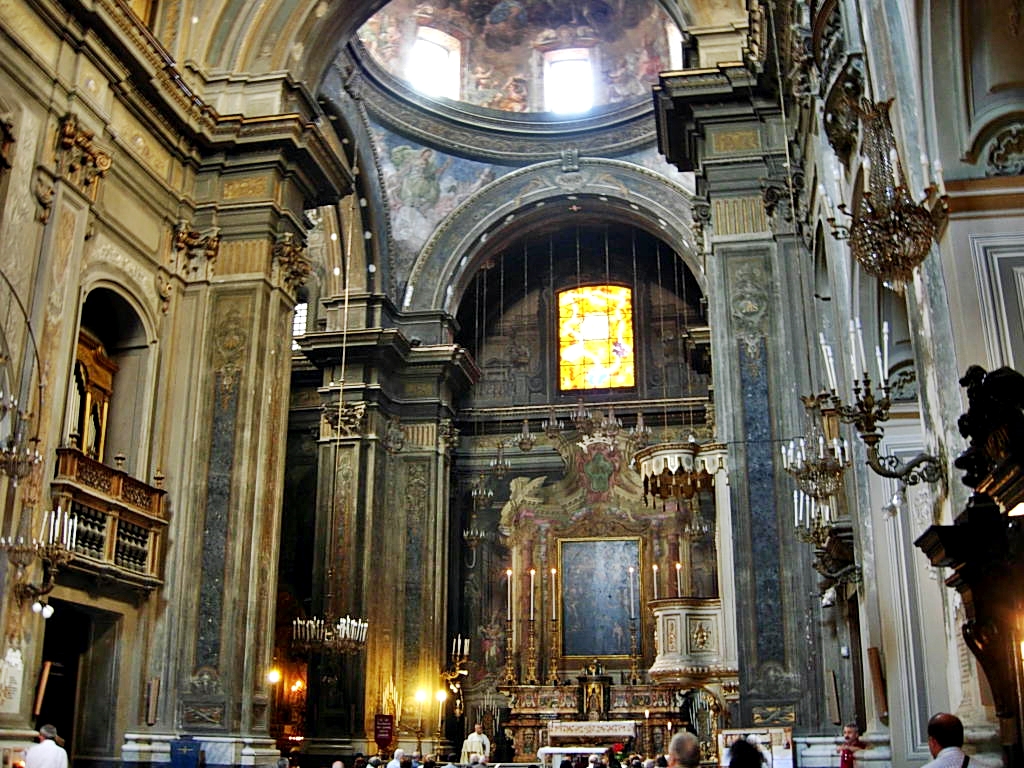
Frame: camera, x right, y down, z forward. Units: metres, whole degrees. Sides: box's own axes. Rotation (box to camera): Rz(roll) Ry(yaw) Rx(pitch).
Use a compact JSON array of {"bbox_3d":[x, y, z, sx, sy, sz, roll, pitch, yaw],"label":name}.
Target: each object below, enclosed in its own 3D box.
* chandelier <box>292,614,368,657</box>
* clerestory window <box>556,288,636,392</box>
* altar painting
[{"bbox_3d":[-3.948,5.495,23.212,1.600,0.770,1.600,-3,-18,10],"label":"chandelier"},{"bbox_3d":[2.825,-1.598,36.338,2.560,3.610,0.200,-3,-18,10],"label":"clerestory window"},{"bbox_3d":[2.718,6.602,33.003,2.380,3.550,0.150,-3,-18,10],"label":"altar painting"}]

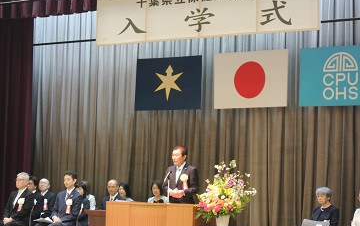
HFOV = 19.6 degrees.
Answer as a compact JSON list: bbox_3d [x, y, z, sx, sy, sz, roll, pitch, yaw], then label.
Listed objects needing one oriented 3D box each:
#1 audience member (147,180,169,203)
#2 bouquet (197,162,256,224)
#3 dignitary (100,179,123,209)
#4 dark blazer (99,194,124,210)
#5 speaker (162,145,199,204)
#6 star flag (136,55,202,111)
[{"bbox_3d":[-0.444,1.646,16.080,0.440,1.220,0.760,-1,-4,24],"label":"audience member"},{"bbox_3d":[0.554,0.936,12.400,0.720,0.740,0.580,-1,-4,30],"label":"bouquet"},{"bbox_3d":[-1.117,1.642,15.783,0.500,1.260,0.780,-1,-4,27],"label":"dignitary"},{"bbox_3d":[-1.048,1.559,15.927,0.500,0.620,0.380,-1,-4,27],"label":"dark blazer"},{"bbox_3d":[-0.018,1.256,13.122,0.500,1.700,0.360,-1,-4,32],"label":"speaker"},{"bbox_3d":[-0.189,-0.482,17.328,1.327,0.886,0.030,-1,-4,34],"label":"star flag"}]

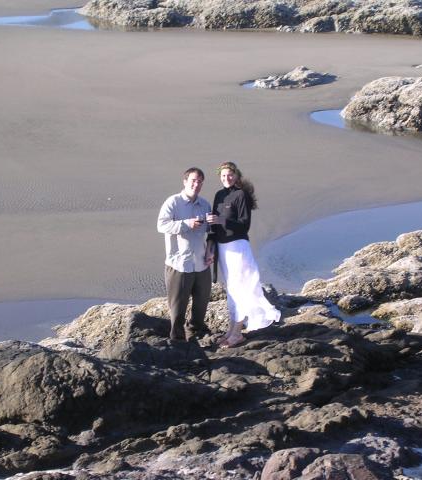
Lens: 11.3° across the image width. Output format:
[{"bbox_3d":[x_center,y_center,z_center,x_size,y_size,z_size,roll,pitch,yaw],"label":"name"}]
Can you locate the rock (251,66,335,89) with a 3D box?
[{"bbox_3d":[1.430,-2.835,36.864,1.400,0.300,0.800,-3,15,-10],"label":"rock"}]

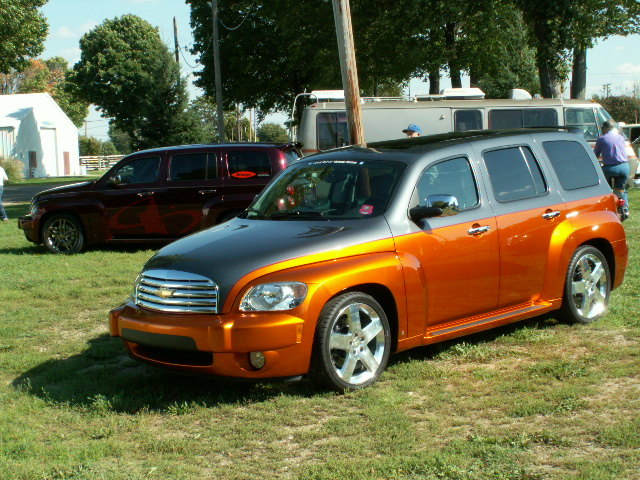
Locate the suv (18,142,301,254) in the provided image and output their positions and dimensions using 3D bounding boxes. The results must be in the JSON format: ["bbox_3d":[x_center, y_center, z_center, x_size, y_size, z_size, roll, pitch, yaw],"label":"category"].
[{"bbox_3d":[-2.165,-0.645,16.100,4.470,1.570,1.770,0,5,12],"label":"suv"}]

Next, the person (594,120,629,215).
[{"bbox_3d":[4.712,-1.154,17.900,0.600,1.550,0.650,-2,5,-10],"label":"person"}]

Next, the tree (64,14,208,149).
[{"bbox_3d":[-13.161,-10.565,80.000,9.900,11.400,9.500,-2,5,-10],"label":"tree"}]

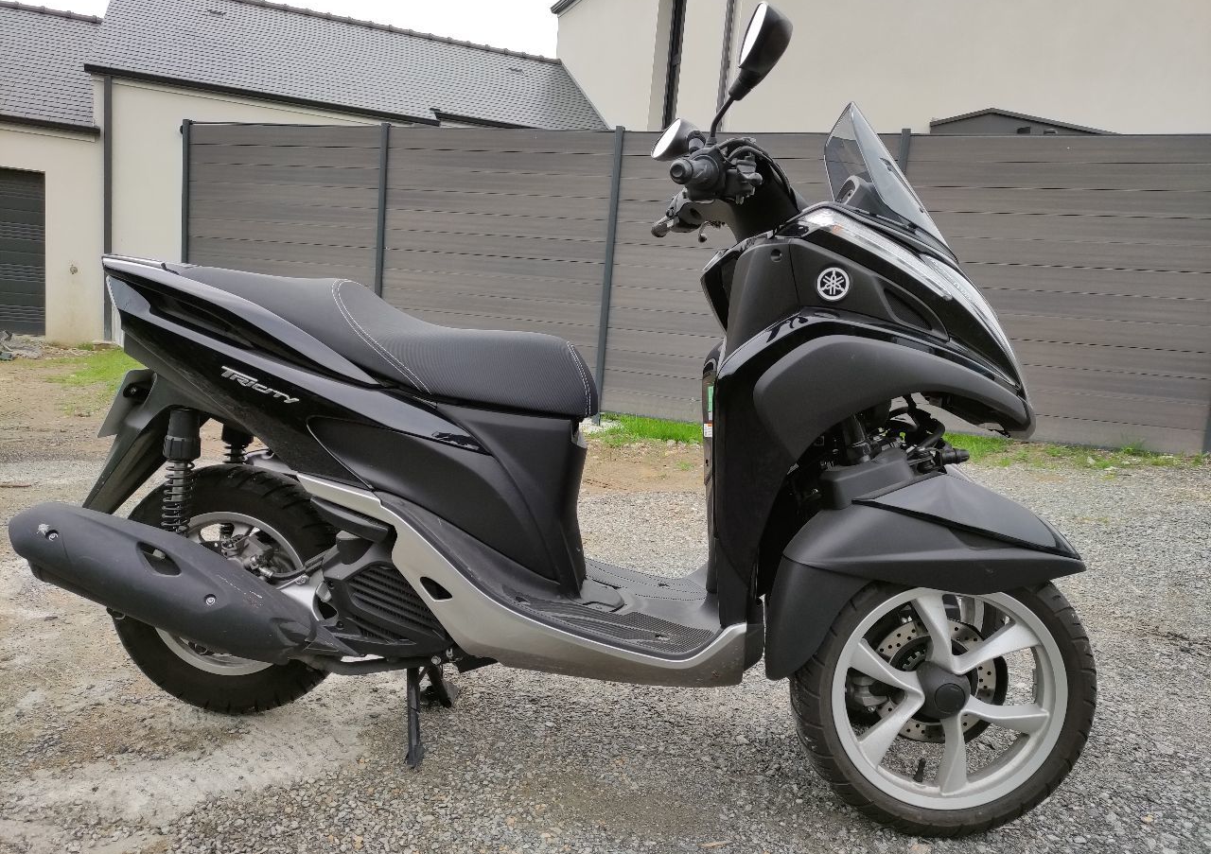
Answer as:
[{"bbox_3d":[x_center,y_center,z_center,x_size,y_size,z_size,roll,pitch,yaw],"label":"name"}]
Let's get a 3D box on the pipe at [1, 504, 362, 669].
[{"bbox_3d":[-0.769,0.276,1.581,0.610,0.165,0.135,21,6,2],"label":"pipe"}]

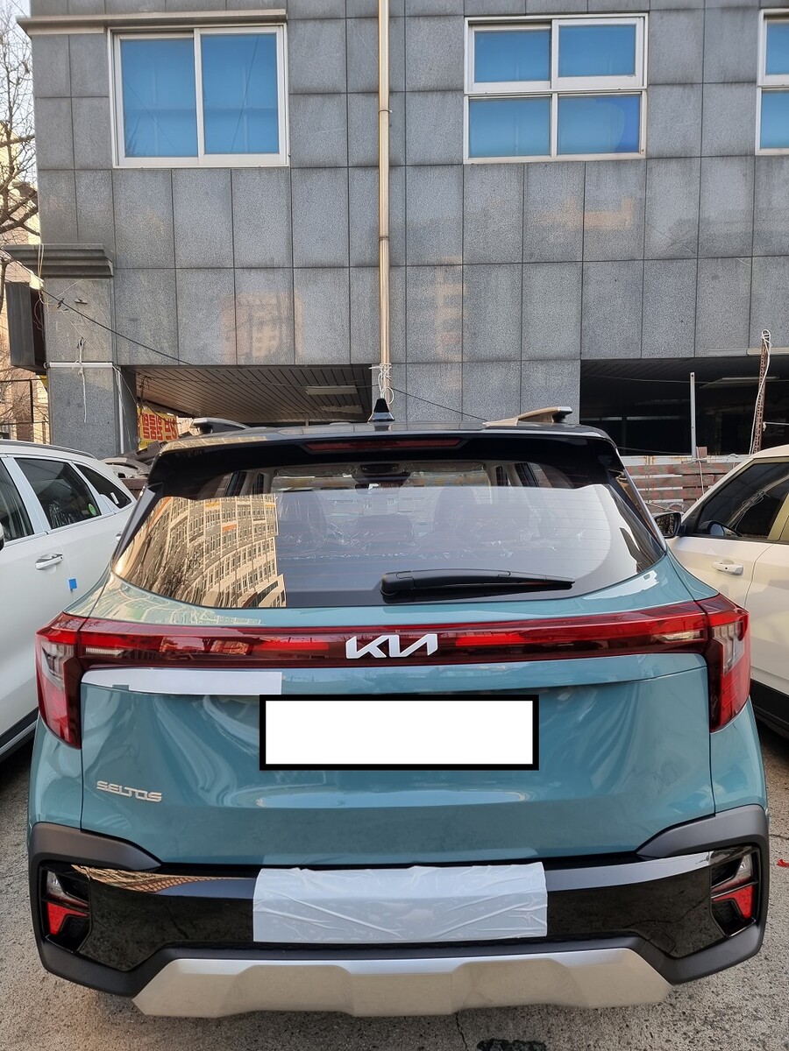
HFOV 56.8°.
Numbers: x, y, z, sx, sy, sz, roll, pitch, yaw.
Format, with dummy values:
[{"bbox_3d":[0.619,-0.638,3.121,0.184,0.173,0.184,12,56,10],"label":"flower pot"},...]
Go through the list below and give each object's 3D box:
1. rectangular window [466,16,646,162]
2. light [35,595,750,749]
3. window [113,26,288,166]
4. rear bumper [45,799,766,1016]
[{"bbox_3d":[1.625,-4.402,7.377,1.828,1.398,0.120,0,5,1],"label":"rectangular window"},{"bbox_3d":[-0.001,0.326,1.688,1.670,0.280,0.260,-2,5,0],"label":"light"},{"bbox_3d":[-1.983,-4.363,7.447,1.807,1.382,0.120,0,5,1],"label":"window"},{"bbox_3d":[0.020,0.881,1.764,1.780,0.370,0.440,-2,5,0],"label":"rear bumper"}]

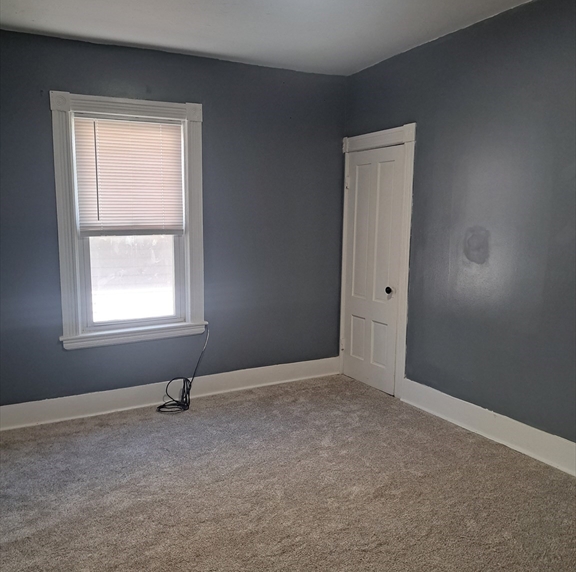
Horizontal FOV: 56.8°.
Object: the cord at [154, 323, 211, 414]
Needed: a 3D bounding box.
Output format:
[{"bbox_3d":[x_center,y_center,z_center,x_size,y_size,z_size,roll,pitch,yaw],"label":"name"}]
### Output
[{"bbox_3d":[-0.786,0.628,4.101,0.440,0.605,0.210,-4,8,-28],"label":"cord"}]

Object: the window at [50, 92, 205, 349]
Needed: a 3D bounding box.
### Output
[{"bbox_3d":[-1.119,-0.460,3.900,1.080,1.765,0.100,-4,8,-28],"label":"window"}]

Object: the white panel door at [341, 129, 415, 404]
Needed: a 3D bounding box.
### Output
[{"bbox_3d":[0.729,-0.196,4.464,0.094,2.139,0.931,-4,8,-29],"label":"white panel door"}]

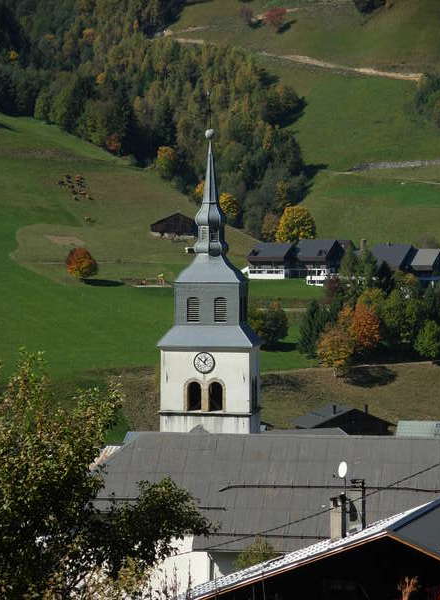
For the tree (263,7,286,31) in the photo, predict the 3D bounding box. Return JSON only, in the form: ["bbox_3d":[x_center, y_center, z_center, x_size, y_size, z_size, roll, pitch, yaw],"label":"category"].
[{"bbox_3d":[24.638,-124.523,1092.651,10.700,11.400,10.700,0,4,0],"label":"tree"}]

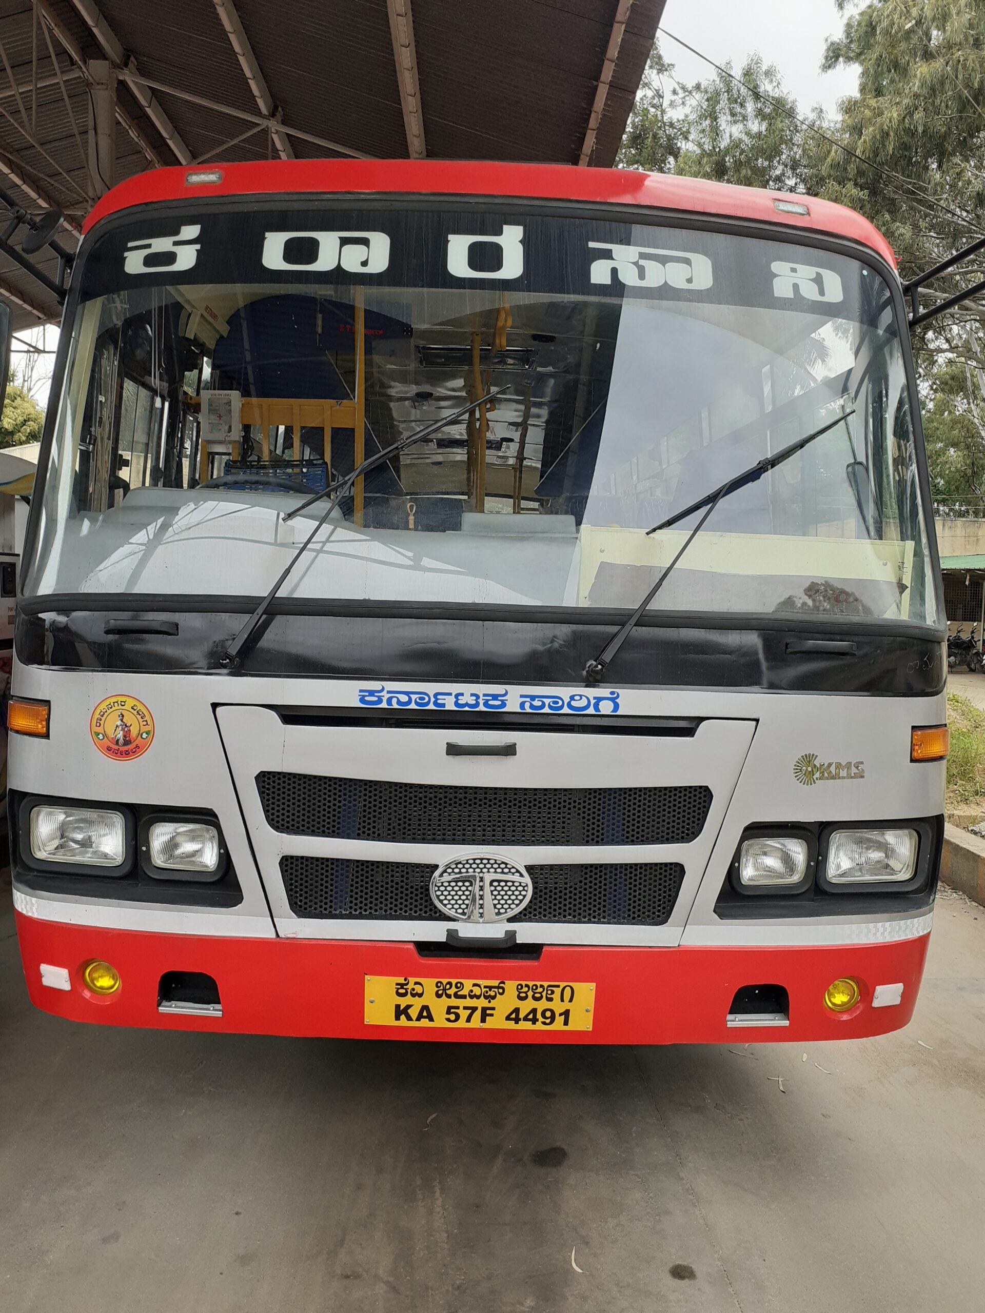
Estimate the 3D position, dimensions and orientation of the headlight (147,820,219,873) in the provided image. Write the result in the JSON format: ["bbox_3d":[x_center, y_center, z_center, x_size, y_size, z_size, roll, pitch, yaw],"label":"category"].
[{"bbox_3d":[-0.766,0.473,2.580,0.174,0.114,0.070,2,2,1],"label":"headlight"}]

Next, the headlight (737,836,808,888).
[{"bbox_3d":[0.714,0.521,2.637,0.182,0.118,0.070,1,2,-5],"label":"headlight"}]

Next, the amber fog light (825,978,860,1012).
[{"bbox_3d":[0.897,0.872,2.667,0.098,0.088,0.060,1,2,-7],"label":"amber fog light"}]

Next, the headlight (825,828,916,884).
[{"bbox_3d":[0.979,0.516,2.689,0.250,0.138,0.080,1,2,-7],"label":"headlight"}]

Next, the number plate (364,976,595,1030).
[{"bbox_3d":[-0.030,0.849,2.516,0.568,0.121,0.015,2,2,-2],"label":"number plate"}]

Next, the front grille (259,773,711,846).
[{"bbox_3d":[-0.017,0.382,2.520,1.122,0.160,0.050,2,2,-2],"label":"front grille"}]

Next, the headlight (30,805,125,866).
[{"bbox_3d":[-1.041,0.449,2.612,0.250,0.140,0.080,2,2,3],"label":"headlight"}]

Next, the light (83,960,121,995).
[{"bbox_3d":[-0.978,0.806,2.596,0.097,0.088,0.060,2,2,3],"label":"light"}]

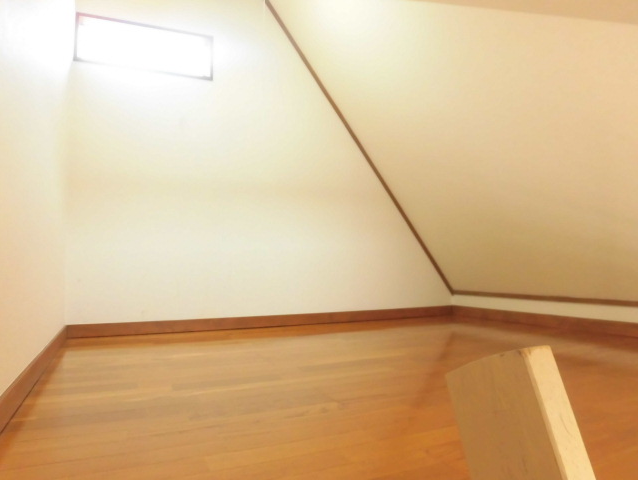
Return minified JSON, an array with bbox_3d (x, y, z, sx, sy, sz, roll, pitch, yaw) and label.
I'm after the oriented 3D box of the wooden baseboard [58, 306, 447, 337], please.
[{"bbox_3d":[-0.143,0.496,2.771,2.497,0.075,0.018,1,-5,-25],"label":"wooden baseboard"}]

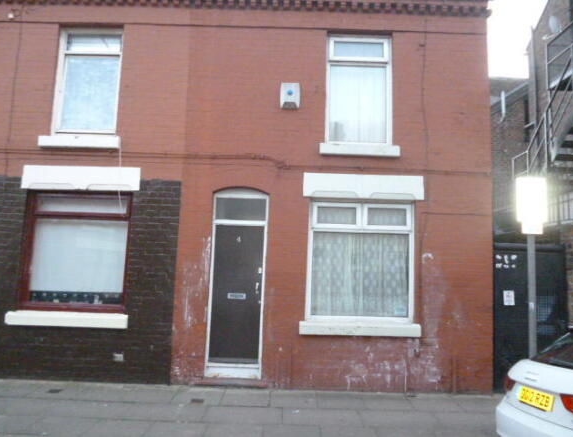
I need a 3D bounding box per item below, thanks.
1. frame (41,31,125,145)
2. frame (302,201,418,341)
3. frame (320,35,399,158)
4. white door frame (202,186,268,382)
[{"bbox_3d":[-2.926,-1.900,6.812,1.169,1.783,0.200,2,-6,1],"label":"frame"},{"bbox_3d":[1.040,0.685,6.526,1.660,1.841,0.200,2,-6,1],"label":"frame"},{"bbox_3d":[1.070,-1.782,6.768,1.134,1.773,0.200,2,-6,1],"label":"frame"},{"bbox_3d":[-0.675,0.876,6.581,0.787,2.647,0.160,2,-6,1],"label":"white door frame"}]

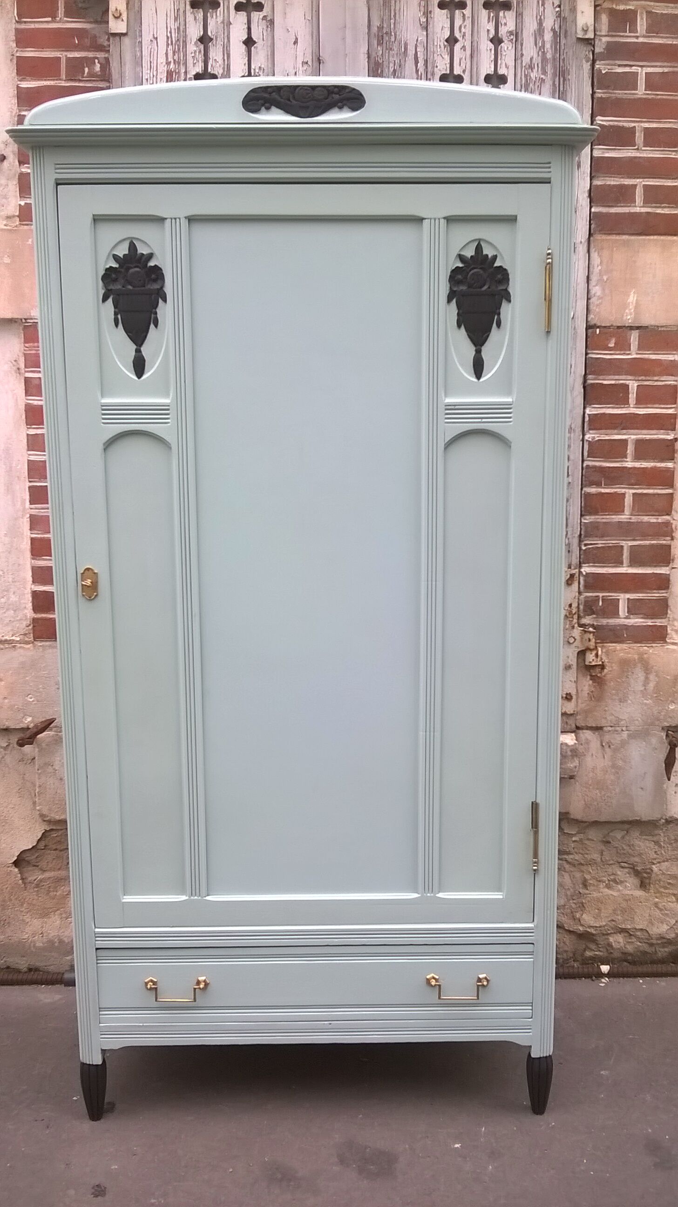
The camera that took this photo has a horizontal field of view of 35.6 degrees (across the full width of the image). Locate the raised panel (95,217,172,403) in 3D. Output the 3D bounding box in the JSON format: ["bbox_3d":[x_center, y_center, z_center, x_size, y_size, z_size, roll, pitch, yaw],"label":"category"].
[{"bbox_3d":[-0.391,-0.552,2.003,0.133,0.338,0.020,-1,10,0],"label":"raised panel"}]

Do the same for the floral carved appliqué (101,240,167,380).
[{"bbox_3d":[-0.386,-0.554,2.000,0.123,0.255,0.020,-1,10,0],"label":"floral carved appliqué"}]

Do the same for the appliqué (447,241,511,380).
[{"bbox_3d":[0.265,-0.552,1.998,0.120,0.256,0.020,-1,10,0],"label":"appliqué"}]

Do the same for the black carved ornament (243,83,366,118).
[{"bbox_3d":[-0.063,-0.913,1.923,0.225,0.057,0.020,-1,10,0],"label":"black carved ornament"}]

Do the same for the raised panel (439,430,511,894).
[{"bbox_3d":[0.274,0.136,2.117,0.131,0.955,0.020,-1,10,0],"label":"raised panel"}]

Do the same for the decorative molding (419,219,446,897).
[{"bbox_3d":[0.181,-0.056,2.082,0.041,1.338,0.020,-1,10,0],"label":"decorative molding"}]

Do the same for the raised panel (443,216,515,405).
[{"bbox_3d":[0.268,-0.552,2.001,0.131,0.339,0.020,-1,10,0],"label":"raised panel"}]

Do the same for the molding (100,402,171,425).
[{"bbox_3d":[-0.389,-0.366,2.029,0.133,0.044,0.015,-1,10,0],"label":"molding"}]

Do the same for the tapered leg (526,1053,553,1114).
[{"bbox_3d":[0.432,1.027,2.278,0.057,0.149,0.057,-1,10,0],"label":"tapered leg"}]

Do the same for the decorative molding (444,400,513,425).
[{"bbox_3d":[0.269,-0.366,2.027,0.130,0.044,0.015,-1,10,0],"label":"decorative molding"}]

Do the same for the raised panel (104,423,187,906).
[{"bbox_3d":[-0.387,0.139,2.120,0.133,0.957,0.020,-1,10,0],"label":"raised panel"}]

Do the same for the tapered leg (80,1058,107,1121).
[{"bbox_3d":[-0.528,1.044,2.284,0.057,0.148,0.057,-1,10,0],"label":"tapered leg"}]

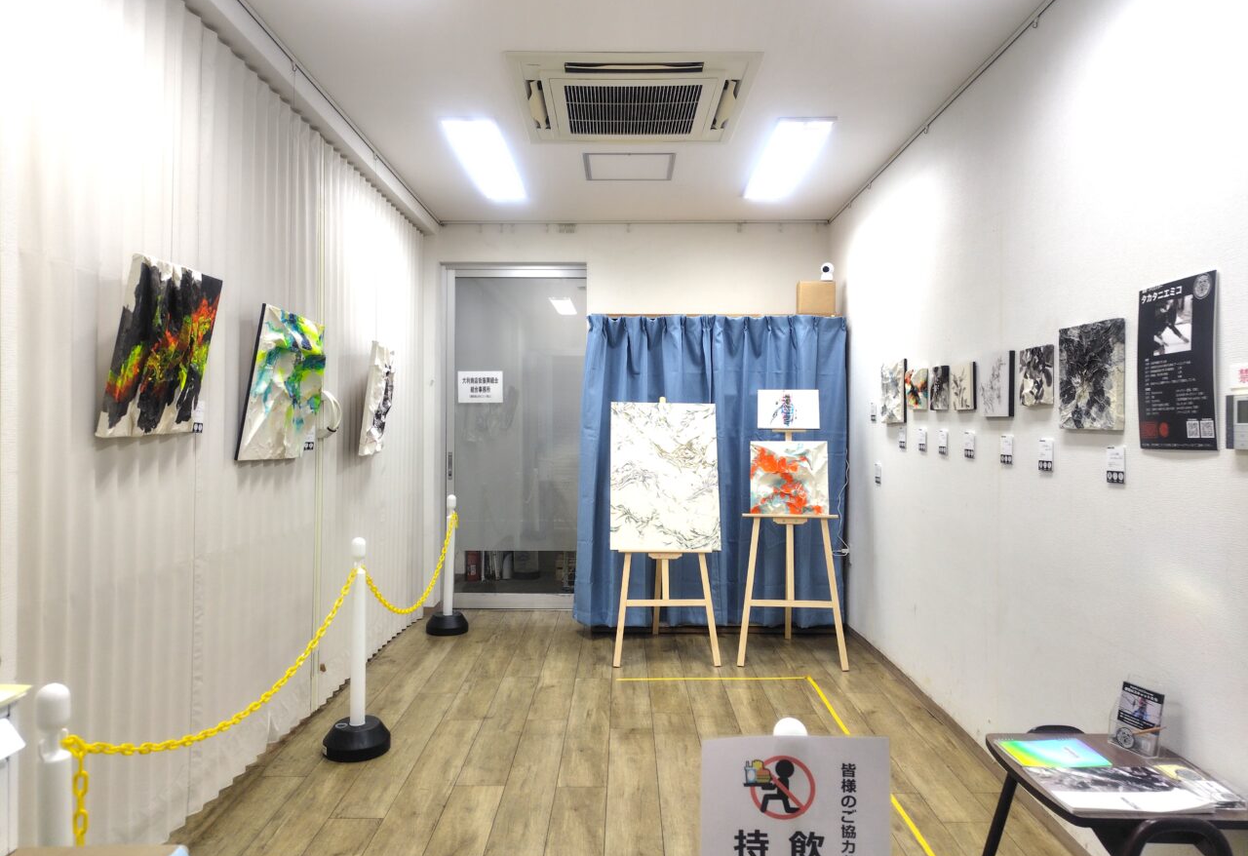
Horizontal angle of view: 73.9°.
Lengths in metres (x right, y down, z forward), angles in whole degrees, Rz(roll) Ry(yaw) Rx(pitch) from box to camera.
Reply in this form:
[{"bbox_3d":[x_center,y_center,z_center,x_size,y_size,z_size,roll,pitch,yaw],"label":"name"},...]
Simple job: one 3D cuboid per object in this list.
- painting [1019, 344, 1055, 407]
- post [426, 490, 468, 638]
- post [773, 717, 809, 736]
[{"bbox_3d":[1.372,-0.170,2.757,0.025,0.188,0.195,0,1,0],"label":"painting"},{"bbox_3d":[-1.087,0.840,5.160,0.265,0.848,0.265,0,0,0],"label":"post"},{"bbox_3d":[0.275,0.906,1.372,0.277,0.857,0.277,0,1,0],"label":"post"}]

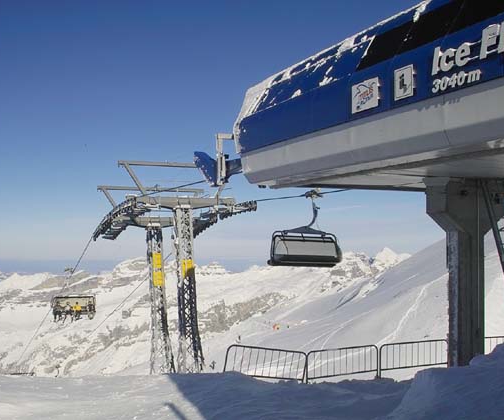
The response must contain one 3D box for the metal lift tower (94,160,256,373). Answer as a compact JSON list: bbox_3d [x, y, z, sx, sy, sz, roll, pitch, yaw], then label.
[{"bbox_3d":[-5.360,4.314,42.243,7.700,13.600,13.300,1,-3,-25],"label":"metal lift tower"}]

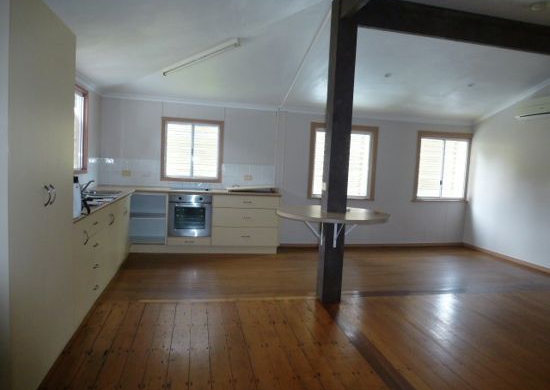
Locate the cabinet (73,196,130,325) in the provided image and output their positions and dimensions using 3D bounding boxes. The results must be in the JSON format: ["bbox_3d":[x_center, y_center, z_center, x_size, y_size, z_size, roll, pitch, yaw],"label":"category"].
[{"bbox_3d":[-1.910,0.491,3.717,0.600,0.880,2.650,2,4,-13],"label":"cabinet"}]

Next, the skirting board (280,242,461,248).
[{"bbox_3d":[1.777,0.868,6.712,3.610,0.065,0.020,2,4,-13],"label":"skirting board"}]

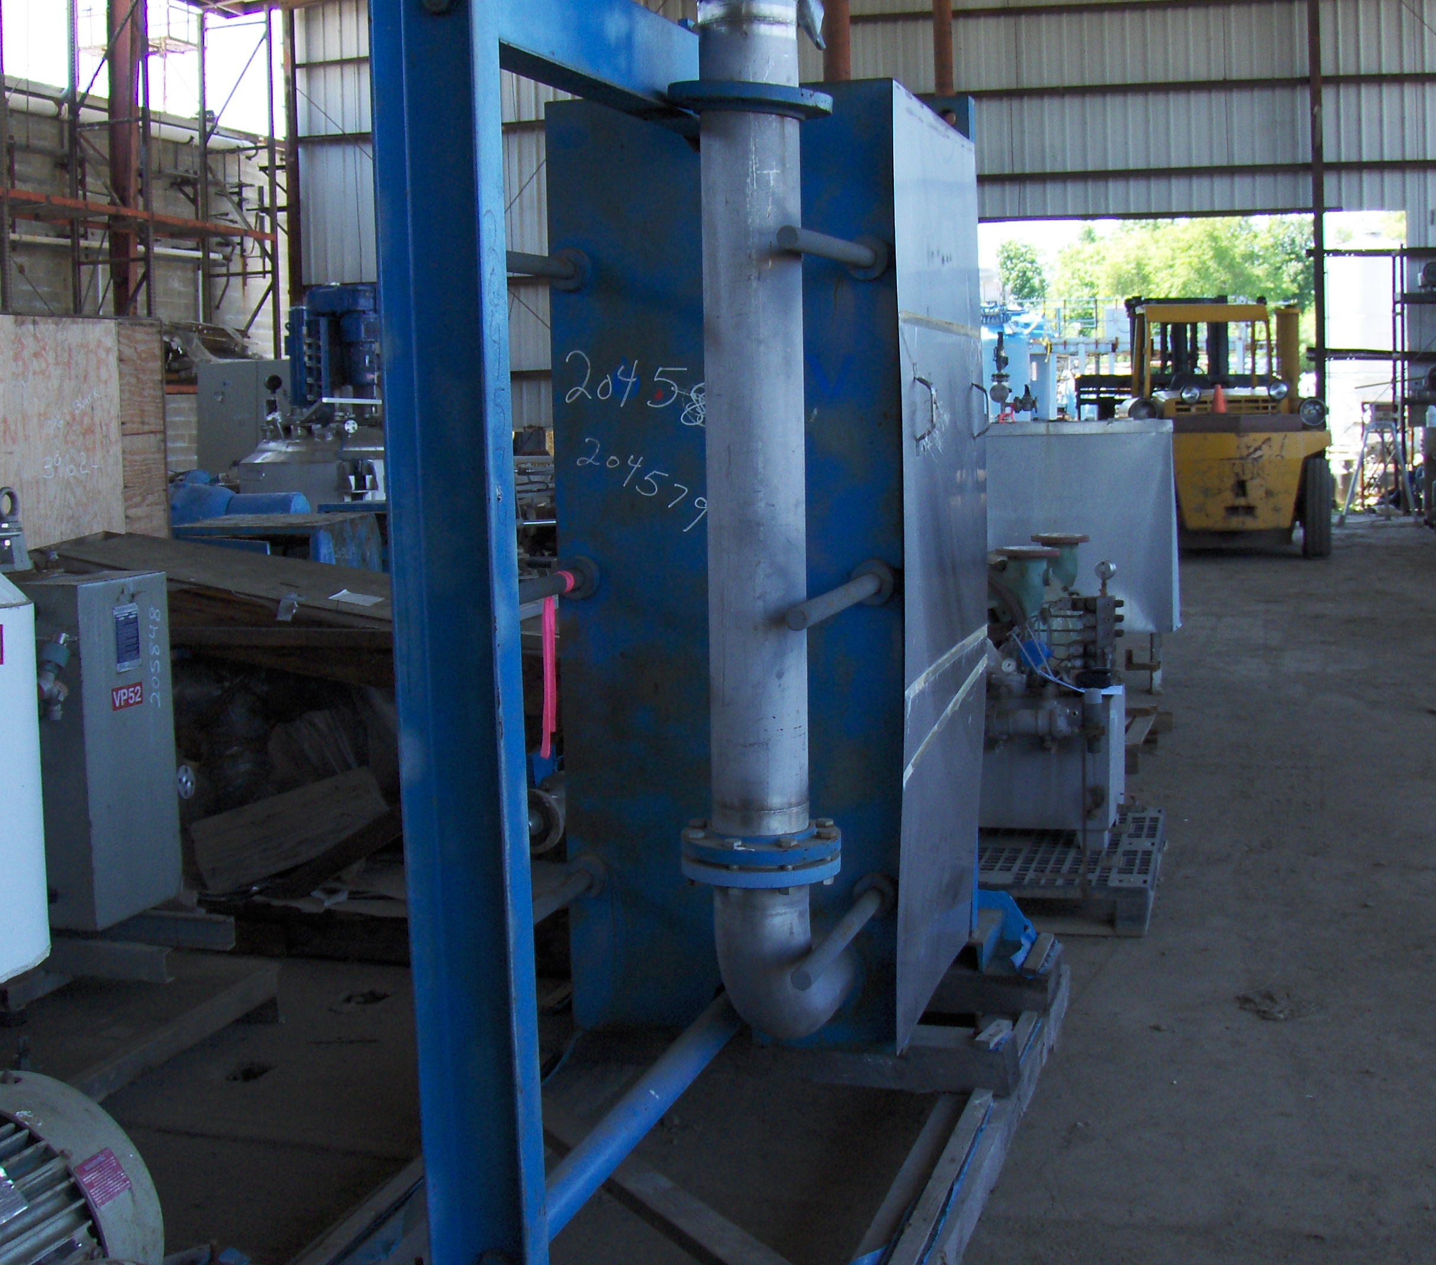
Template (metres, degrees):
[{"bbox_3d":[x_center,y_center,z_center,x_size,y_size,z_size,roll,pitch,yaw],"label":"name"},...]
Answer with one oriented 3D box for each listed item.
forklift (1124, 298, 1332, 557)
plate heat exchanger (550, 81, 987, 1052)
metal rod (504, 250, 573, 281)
[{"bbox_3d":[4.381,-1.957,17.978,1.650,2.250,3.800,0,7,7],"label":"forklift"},{"bbox_3d":[0.138,-0.152,4.123,0.670,1.800,0.870,1,7,17],"label":"plate heat exchanger"},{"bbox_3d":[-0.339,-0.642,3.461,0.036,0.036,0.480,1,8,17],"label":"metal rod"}]

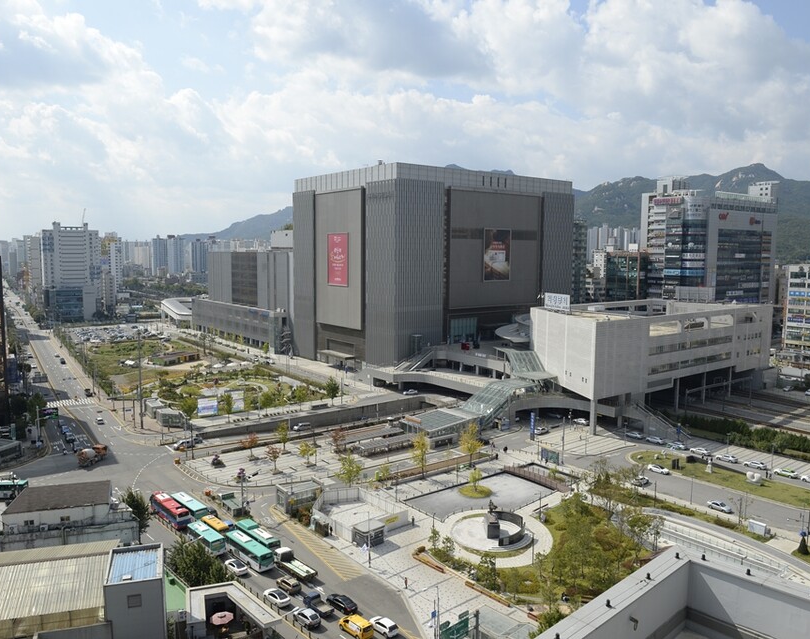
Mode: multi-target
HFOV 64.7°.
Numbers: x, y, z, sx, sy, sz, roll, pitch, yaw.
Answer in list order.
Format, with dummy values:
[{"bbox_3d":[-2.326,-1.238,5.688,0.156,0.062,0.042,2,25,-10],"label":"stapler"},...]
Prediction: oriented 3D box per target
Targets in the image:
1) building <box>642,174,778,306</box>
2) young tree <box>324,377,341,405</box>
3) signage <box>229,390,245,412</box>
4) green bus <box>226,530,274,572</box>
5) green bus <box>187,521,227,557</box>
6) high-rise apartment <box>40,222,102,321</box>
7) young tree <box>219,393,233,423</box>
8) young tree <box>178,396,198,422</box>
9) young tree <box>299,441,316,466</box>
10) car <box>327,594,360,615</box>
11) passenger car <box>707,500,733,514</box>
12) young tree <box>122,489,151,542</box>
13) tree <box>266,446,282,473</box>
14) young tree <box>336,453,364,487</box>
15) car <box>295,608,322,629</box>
[{"bbox_3d":[177.241,-29.977,371.212,74.062,86.008,38.384,-4,7,-33],"label":"building"},{"bbox_3d":[-22.908,22.882,203.463,4.700,9.650,4.700,0,6,0],"label":"young tree"},{"bbox_3d":[-52.841,25.738,197.979,6.100,6.500,0.600,-4,7,-37],"label":"signage"},{"bbox_3d":[-24.786,36.793,101.846,2.500,3.200,10.900,-5,8,-43],"label":"green bus"},{"bbox_3d":[-33.995,37.672,109.218,2.480,3.060,9.069,-5,8,-44],"label":"green bus"},{"bbox_3d":[-239.761,-33.579,460.211,35.800,70.500,17.000,-3,7,-32],"label":"high-rise apartment"},{"bbox_3d":[-50.615,25.384,182.885,3.500,8.610,3.500,0,6,0],"label":"young tree"},{"bbox_3d":[-63.207,26.404,187.737,5.300,7.100,5.100,-2,6,-19],"label":"young tree"},{"bbox_3d":[-23.376,31.861,153.149,3.839,5.661,3.839,-1,6,-9],"label":"young tree"},{"bbox_3d":[-8.800,39.151,88.693,1.870,1.470,4.950,-6,8,-45],"label":"car"},{"bbox_3d":[62.556,37.216,127.005,1.800,1.460,4.600,-4,8,-38],"label":"passenger car"},{"bbox_3d":[-44.961,32.963,107.382,5.300,10.200,5.100,-2,6,-23],"label":"young tree"},{"bbox_3d":[-29.083,30.822,142.262,3.700,5.970,3.700,0,6,0],"label":"tree"},{"bbox_3d":[-11.510,31.746,134.935,5.600,7.500,5.300,0,6,-5],"label":"young tree"},{"bbox_3d":[-12.988,39.477,84.735,1.780,1.470,4.500,-5,8,-43],"label":"car"}]

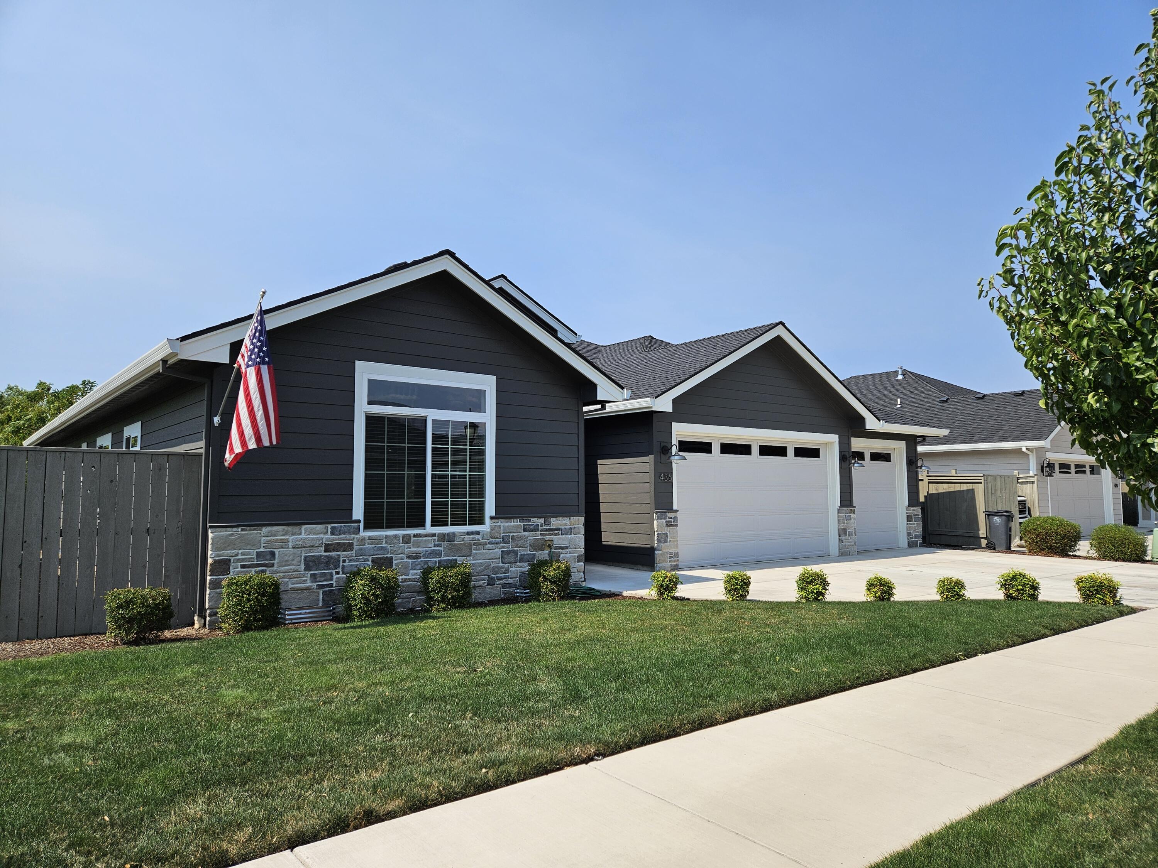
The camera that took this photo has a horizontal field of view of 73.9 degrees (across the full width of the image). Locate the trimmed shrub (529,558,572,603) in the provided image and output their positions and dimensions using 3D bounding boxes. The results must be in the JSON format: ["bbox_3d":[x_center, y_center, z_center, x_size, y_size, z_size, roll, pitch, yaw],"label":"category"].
[{"bbox_3d":[-0.381,1.925,10.123,0.493,0.555,0.493,3,-5,-39],"label":"trimmed shrub"}]

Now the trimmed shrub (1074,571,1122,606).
[{"bbox_3d":[6.591,1.953,9.792,0.580,0.440,0.550,3,-6,-39],"label":"trimmed shrub"}]

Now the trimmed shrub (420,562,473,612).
[{"bbox_3d":[-1.658,1.870,9.660,0.600,0.600,0.580,0,-4,0],"label":"trimmed shrub"}]

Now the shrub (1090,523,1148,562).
[{"bbox_3d":[11.904,2.392,16.985,0.986,0.837,0.986,3,-5,-39],"label":"shrub"}]

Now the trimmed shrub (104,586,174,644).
[{"bbox_3d":[-4.242,1.741,7.420,0.558,0.504,0.558,3,-5,-39],"label":"trimmed shrub"}]

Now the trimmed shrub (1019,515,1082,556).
[{"bbox_3d":[10.764,2.279,17.611,1.380,0.930,1.300,3,-6,-39],"label":"trimmed shrub"}]

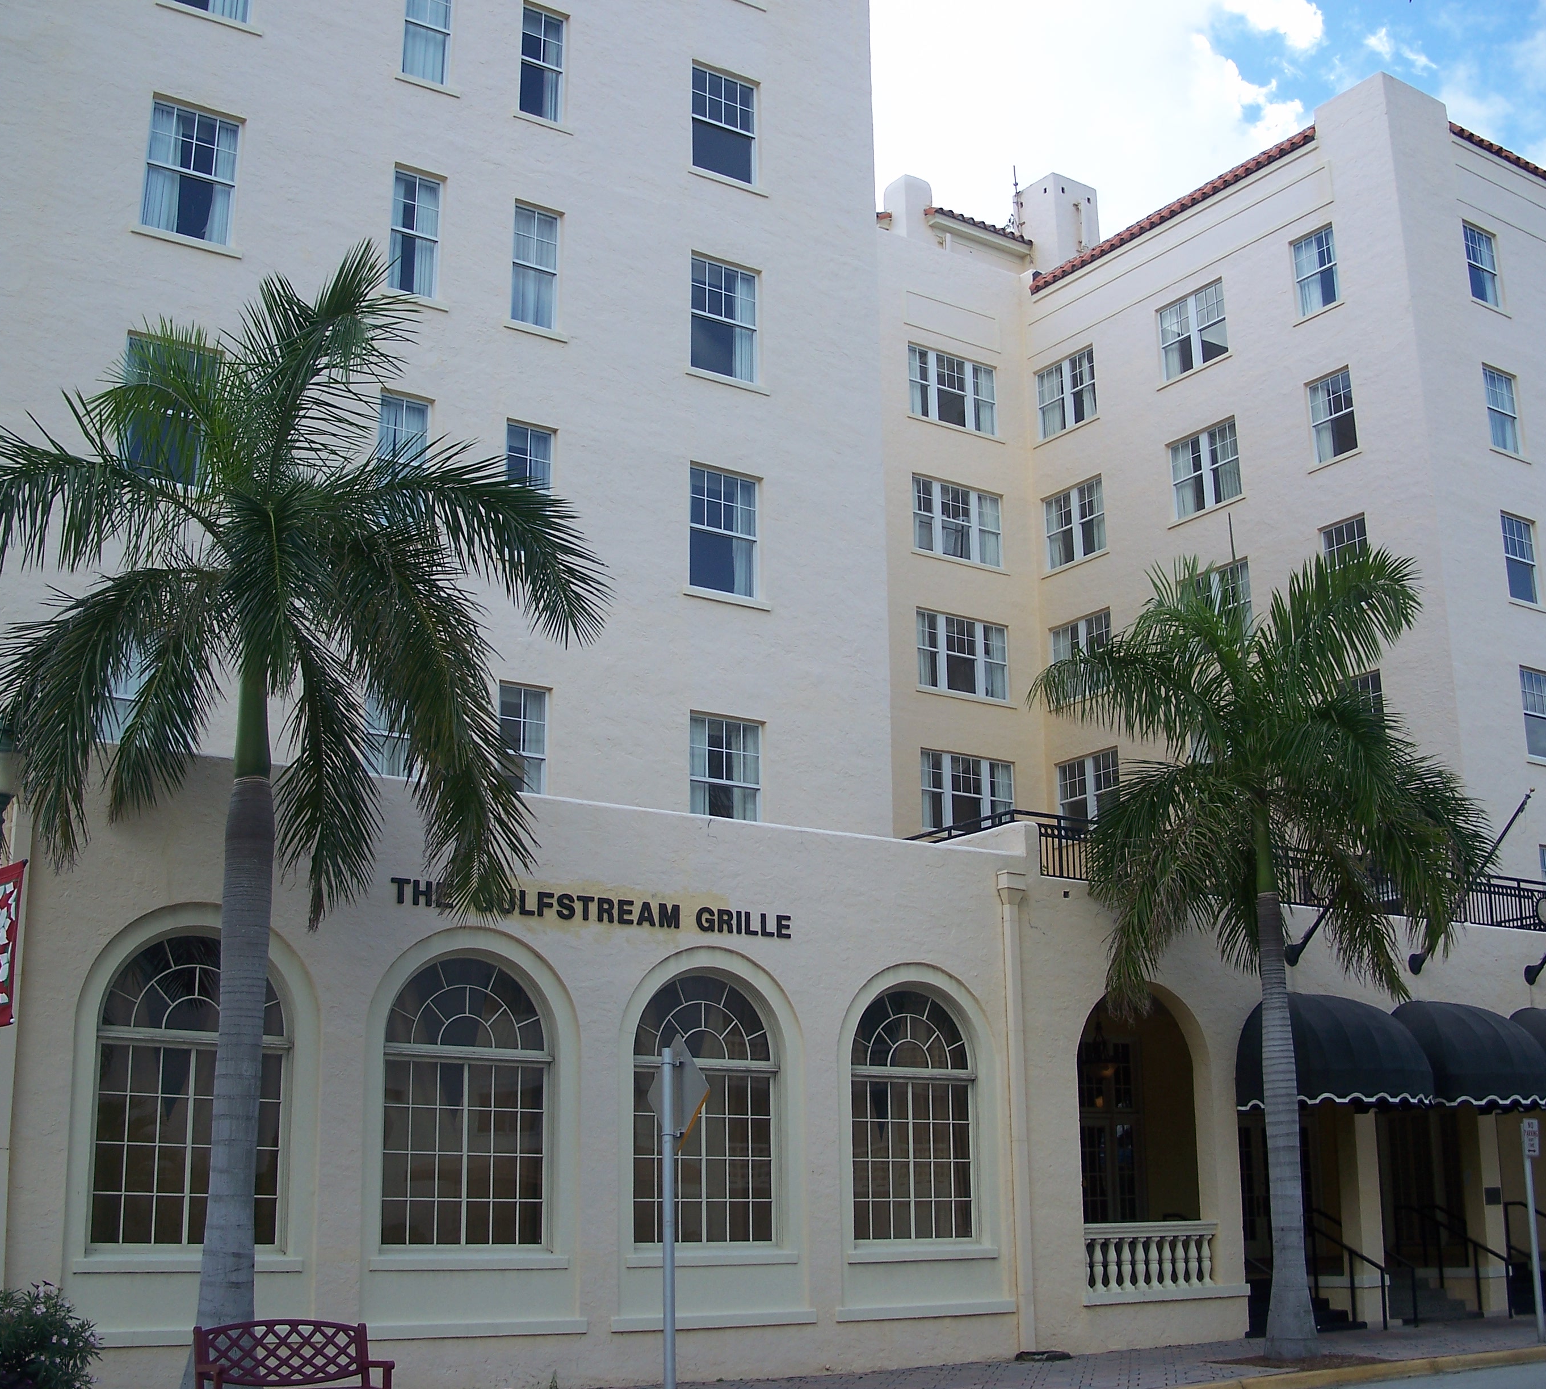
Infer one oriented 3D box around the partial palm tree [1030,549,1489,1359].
[{"bbox_3d":[5.799,2.892,23.366,5.000,9.500,5.000,-4,-15,13],"label":"partial palm tree"}]

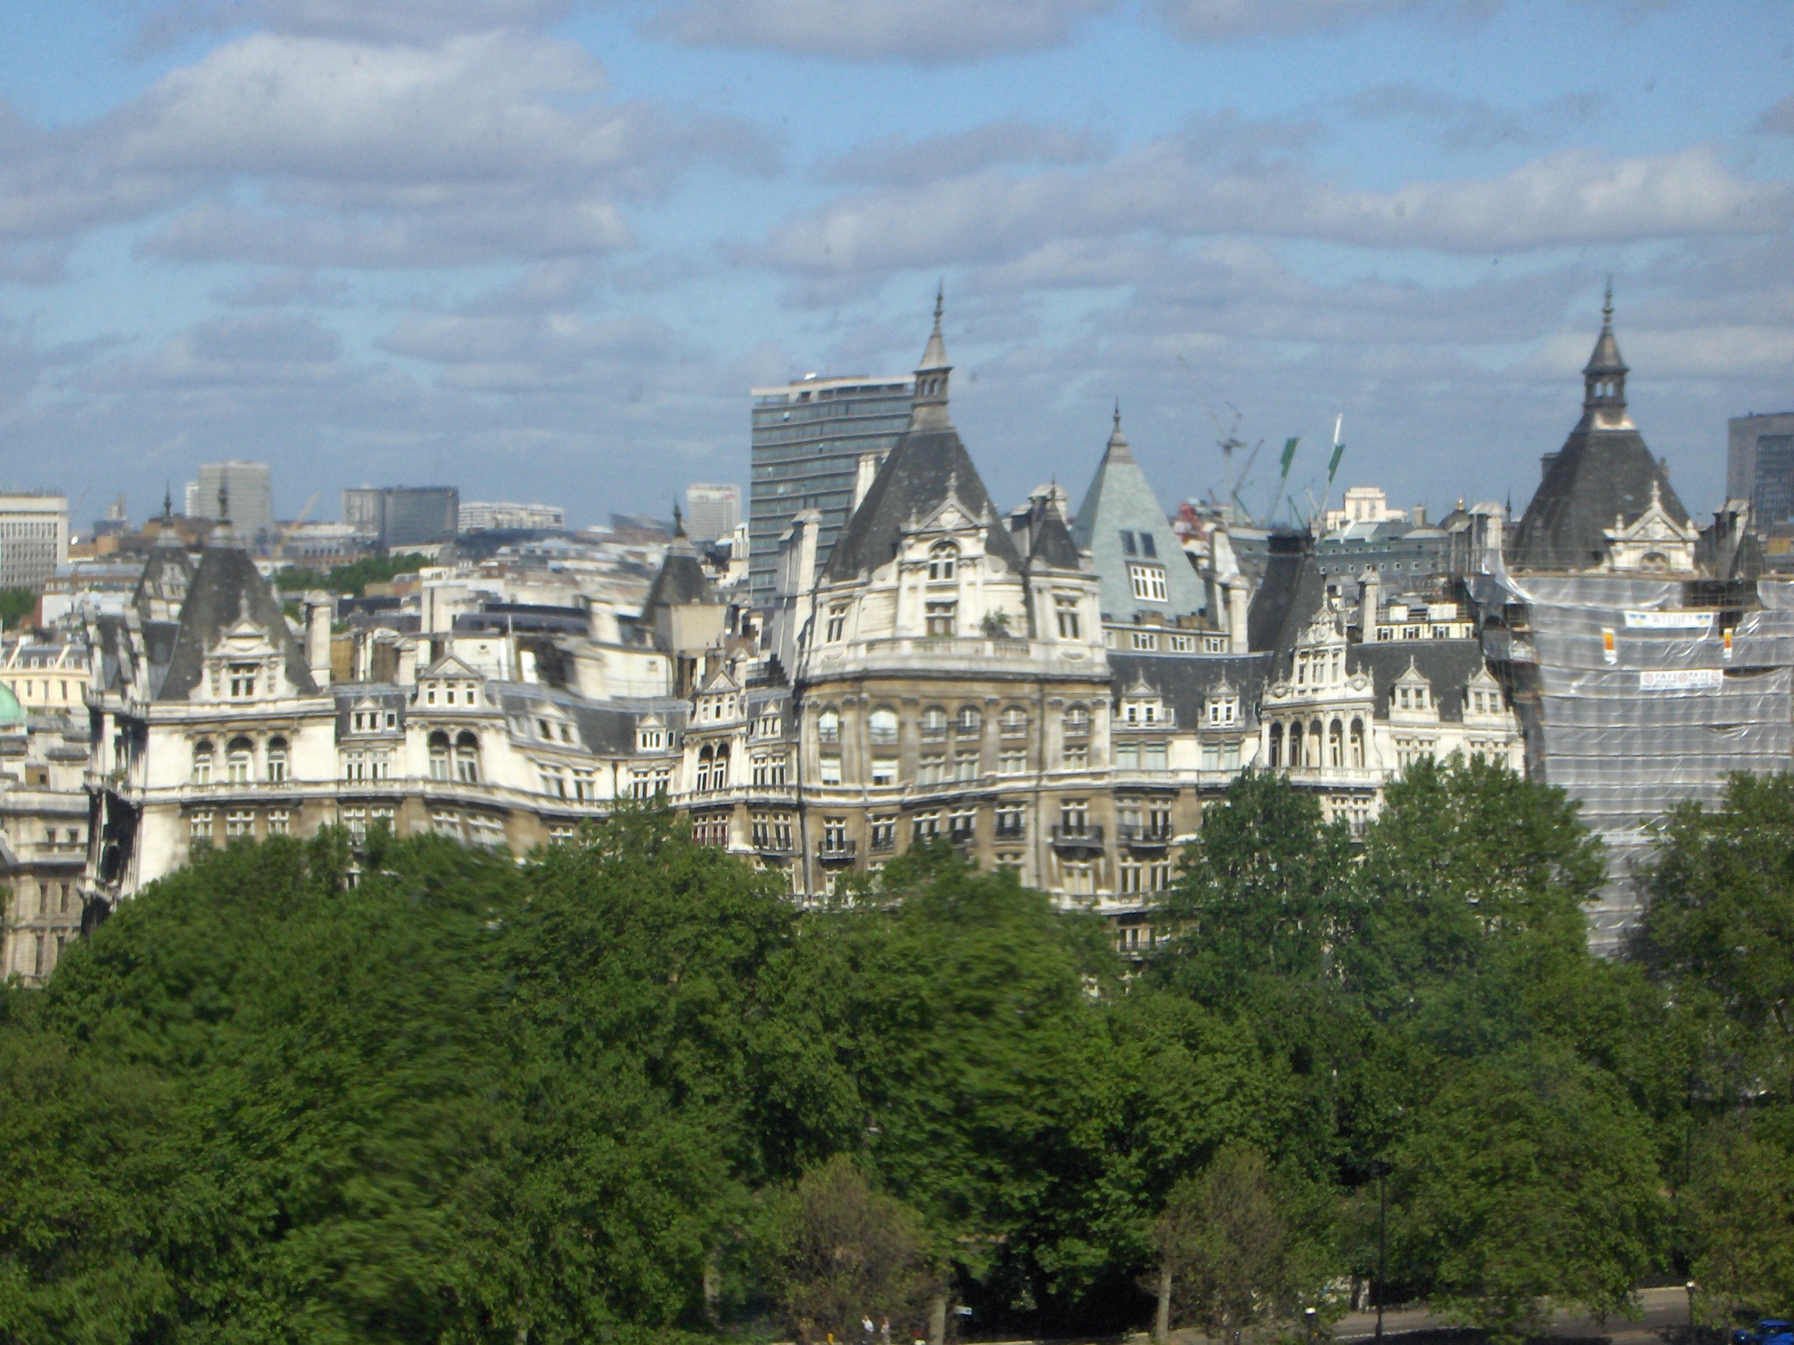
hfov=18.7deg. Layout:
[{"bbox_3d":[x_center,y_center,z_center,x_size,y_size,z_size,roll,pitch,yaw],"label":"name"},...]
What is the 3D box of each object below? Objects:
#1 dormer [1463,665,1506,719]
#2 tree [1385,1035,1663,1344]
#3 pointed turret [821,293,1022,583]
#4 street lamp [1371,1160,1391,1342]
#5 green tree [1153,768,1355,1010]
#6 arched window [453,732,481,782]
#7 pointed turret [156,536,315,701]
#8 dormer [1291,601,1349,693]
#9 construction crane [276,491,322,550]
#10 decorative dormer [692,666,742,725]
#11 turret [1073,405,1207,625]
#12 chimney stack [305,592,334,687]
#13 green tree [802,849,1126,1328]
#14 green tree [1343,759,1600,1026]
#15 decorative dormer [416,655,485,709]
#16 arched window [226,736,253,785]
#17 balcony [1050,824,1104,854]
[{"bbox_3d":[41.978,1.397,389.000,2.650,3.850,1.700,0,1,-15],"label":"dormer"},{"bbox_3d":[34.730,29.090,300.000,15.300,17.300,15.000,0,1,0],"label":"tree"},{"bbox_3d":[1.607,-16.345,384.000,11.400,20.300,11.400,0,1,-15],"label":"pointed turret"},{"bbox_3d":[27.280,32.580,307.000,1.100,10.000,0.600,0,1,0],"label":"street lamp"},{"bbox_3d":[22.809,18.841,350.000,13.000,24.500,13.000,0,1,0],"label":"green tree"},{"bbox_3d":[-30.170,5.940,381.500,1.900,3.750,0.500,0,1,-8],"label":"arched window"},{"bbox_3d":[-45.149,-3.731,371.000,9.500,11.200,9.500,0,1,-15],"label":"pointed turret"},{"bbox_3d":[29.905,-1.843,384.500,3.750,6.400,1.800,0,1,-15],"label":"dormer"},{"bbox_3d":[-164.573,-41.716,1500.000,12.500,16.000,3.000,0,1,0],"label":"construction crane"},{"bbox_3d":[-12.680,1.590,386.000,3.800,4.200,2.500,0,2,-14],"label":"decorative dormer"},{"bbox_3d":[16.590,-11.850,409.000,10.500,16.900,10.500,-1,2,-20],"label":"turret"},{"bbox_3d":[-40.900,-2.230,385.000,1.600,6.700,2.200,0,2,-12],"label":"chimney stack"},{"bbox_3d":[3.389,23.420,315.000,18.200,27.500,17.500,0,1,0],"label":"green tree"},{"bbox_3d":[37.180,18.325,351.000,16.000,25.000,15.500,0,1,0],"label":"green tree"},{"bbox_3d":[-31.420,0.690,383.000,4.900,3.850,2.500,0,1,-8],"label":"decorative dormer"},{"bbox_3d":[-44.090,5.921,365.000,1.750,3.050,0.400,0,1,-15],"label":"arched window"},{"bbox_3d":[12.760,11.810,387.000,3.800,2.000,1.200,0,1,-10],"label":"balcony"}]

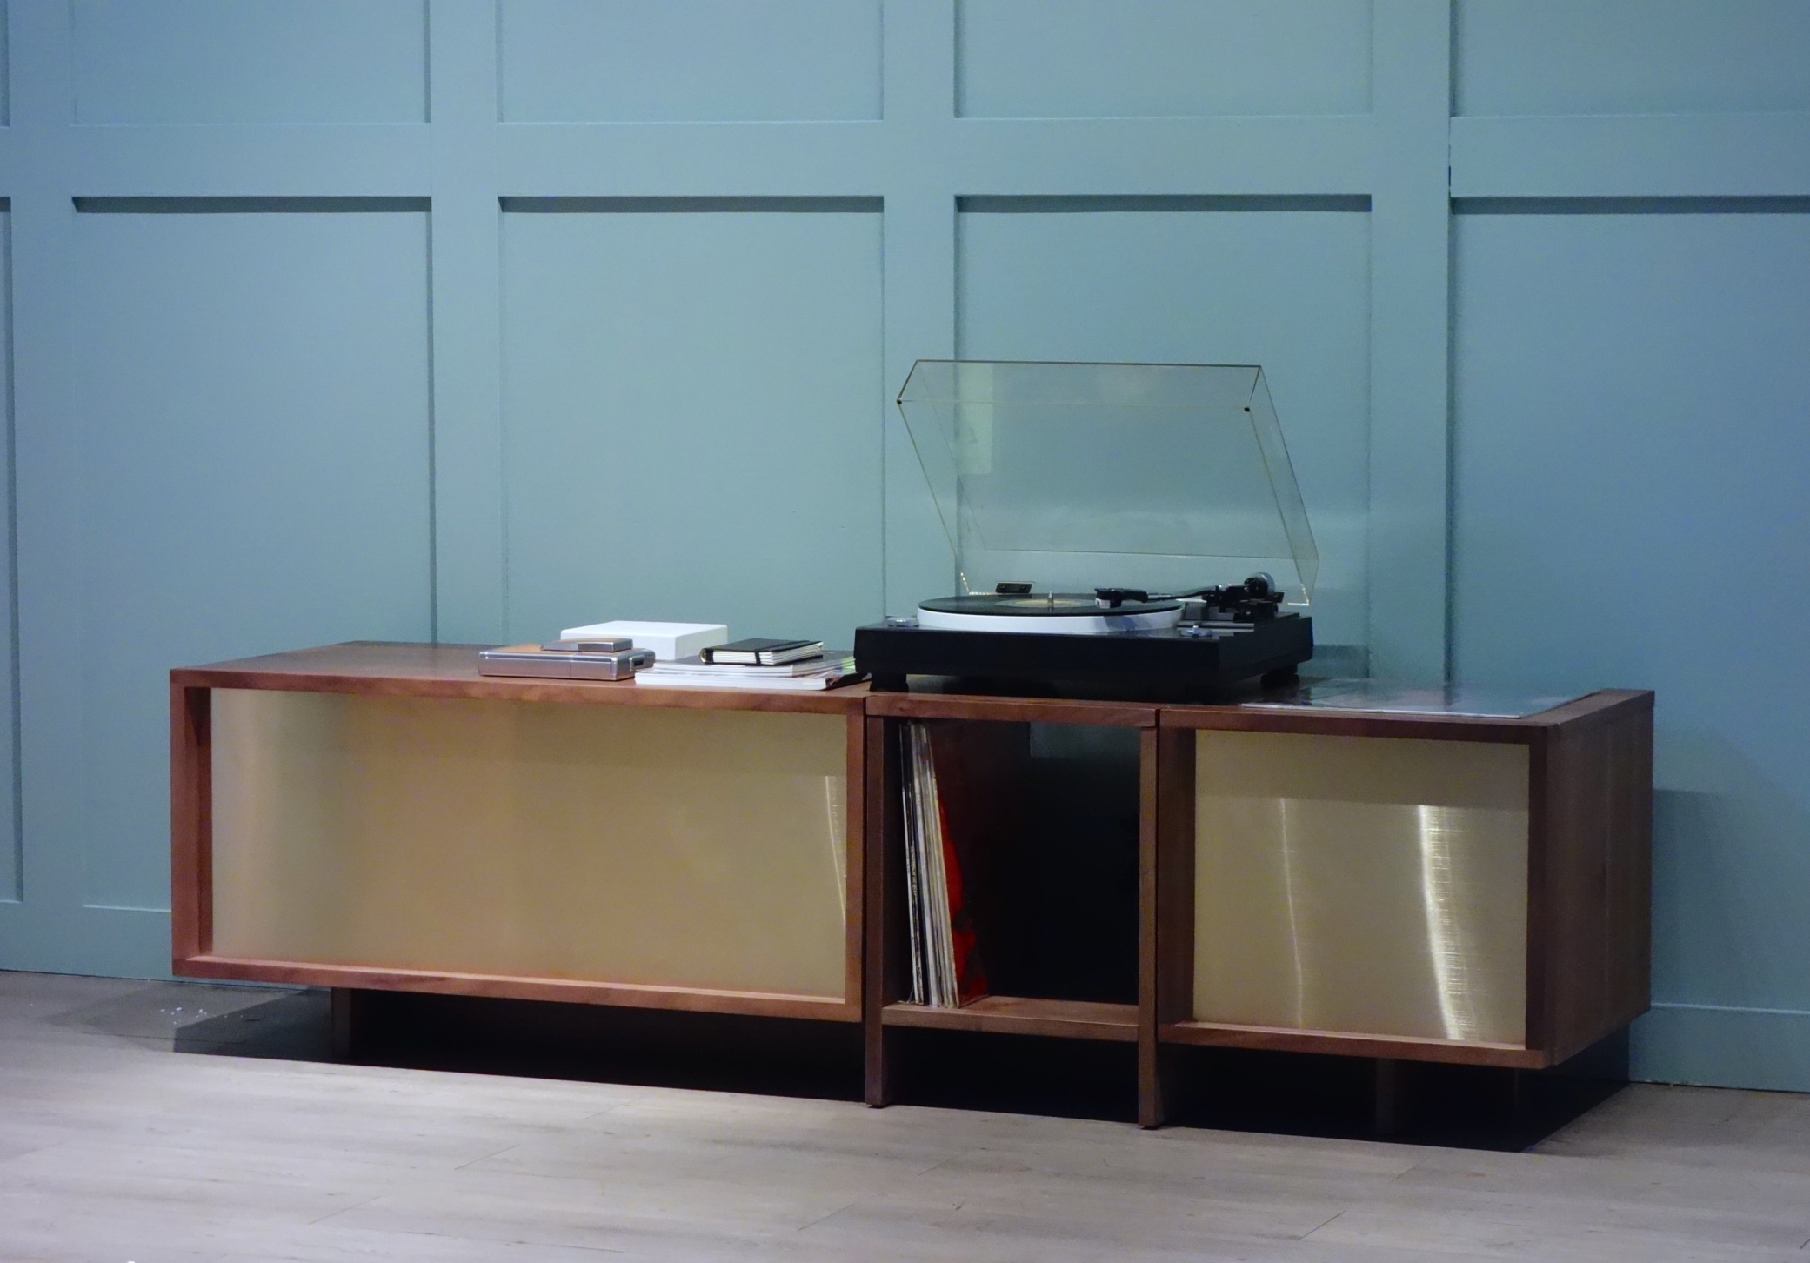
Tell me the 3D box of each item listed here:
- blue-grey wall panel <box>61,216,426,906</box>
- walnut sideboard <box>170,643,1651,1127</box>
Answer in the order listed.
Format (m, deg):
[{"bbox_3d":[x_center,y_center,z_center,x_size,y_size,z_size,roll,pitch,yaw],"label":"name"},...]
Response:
[{"bbox_3d":[-0.819,-0.092,6.455,0.518,0.912,0.020,2,5,23],"label":"blue-grey wall panel"},{"bbox_3d":[-0.009,0.283,5.893,1.673,0.456,0.431,2,5,23],"label":"walnut sideboard"}]

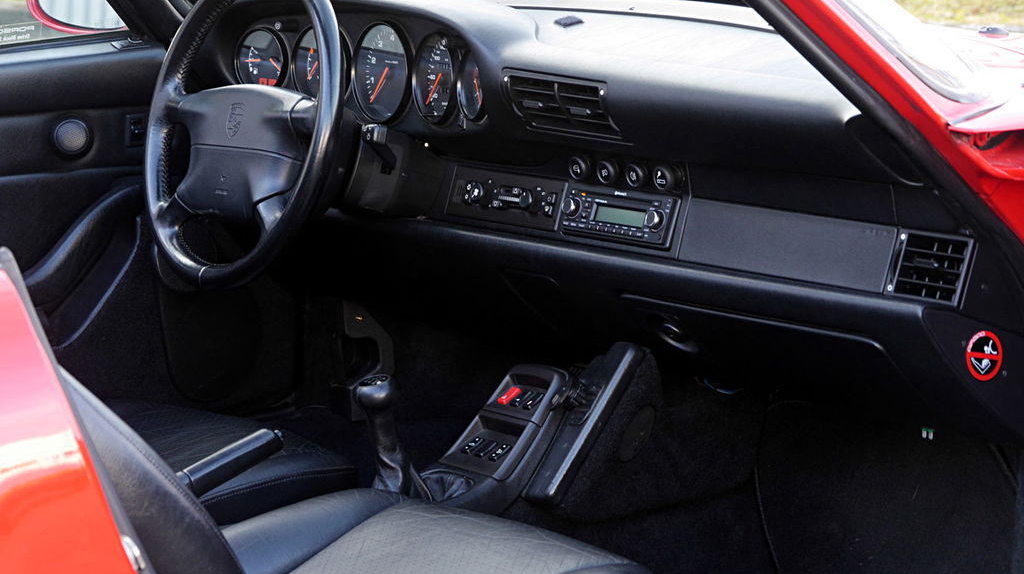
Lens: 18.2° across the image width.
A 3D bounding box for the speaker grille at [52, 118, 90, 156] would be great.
[{"bbox_3d":[-0.527,-0.180,3.823,0.046,0.046,0.012,-6,10,-30],"label":"speaker grille"}]

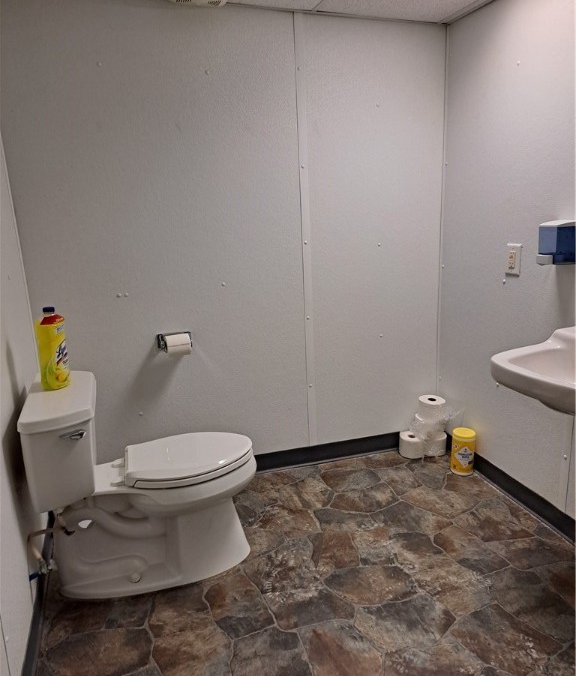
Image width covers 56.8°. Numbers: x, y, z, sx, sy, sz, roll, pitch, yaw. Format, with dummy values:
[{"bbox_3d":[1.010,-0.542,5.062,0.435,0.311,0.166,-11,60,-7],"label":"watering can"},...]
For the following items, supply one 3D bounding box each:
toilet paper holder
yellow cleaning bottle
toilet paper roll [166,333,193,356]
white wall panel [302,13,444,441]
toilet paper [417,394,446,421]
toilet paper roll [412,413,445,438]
[{"bbox_3d":[-0.494,0.022,2.346,0.155,0.075,0.070,-7,15,-17],"label":"toilet paper holder"},{"bbox_3d":[-0.835,0.033,1.875,0.064,0.280,0.102,0,14,12],"label":"yellow cleaning bottle"},{"bbox_3d":[-0.478,0.031,2.335,0.104,0.085,0.085,-7,15,-17],"label":"toilet paper roll"},{"bbox_3d":[0.422,-0.449,2.593,0.755,1.985,0.020,-7,15,-17],"label":"white wall panel"},{"bbox_3d":[0.746,0.368,2.766,0.128,0.102,0.128,-2,14,1],"label":"toilet paper"},{"bbox_3d":[0.736,0.465,2.796,0.128,0.102,0.128,-2,14,1],"label":"toilet paper roll"}]

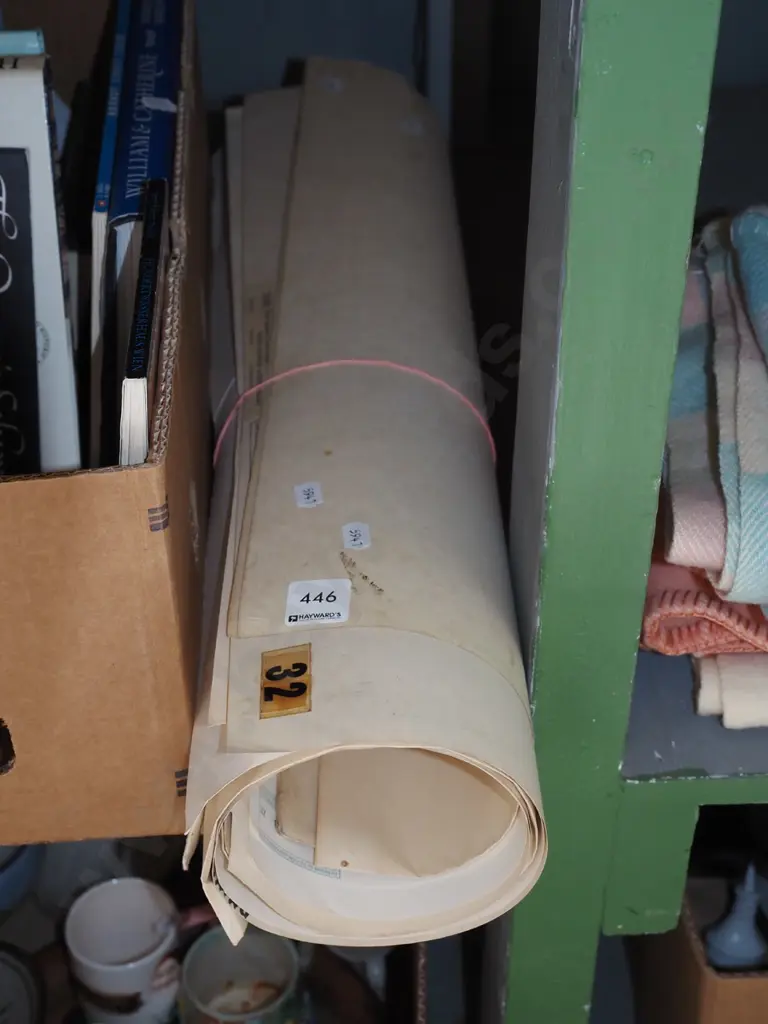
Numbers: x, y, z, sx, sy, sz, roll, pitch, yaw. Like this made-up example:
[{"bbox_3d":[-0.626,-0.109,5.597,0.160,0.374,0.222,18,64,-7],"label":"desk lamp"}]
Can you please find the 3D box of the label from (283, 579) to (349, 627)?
[{"bbox_3d":[-0.026,0.035,0.652,0.025,0.002,0.025,-4,39,6],"label":"label"}]

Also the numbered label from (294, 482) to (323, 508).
[{"bbox_3d":[-0.032,-0.007,0.706,0.012,0.001,0.018,-10,39,1],"label":"numbered label"}]

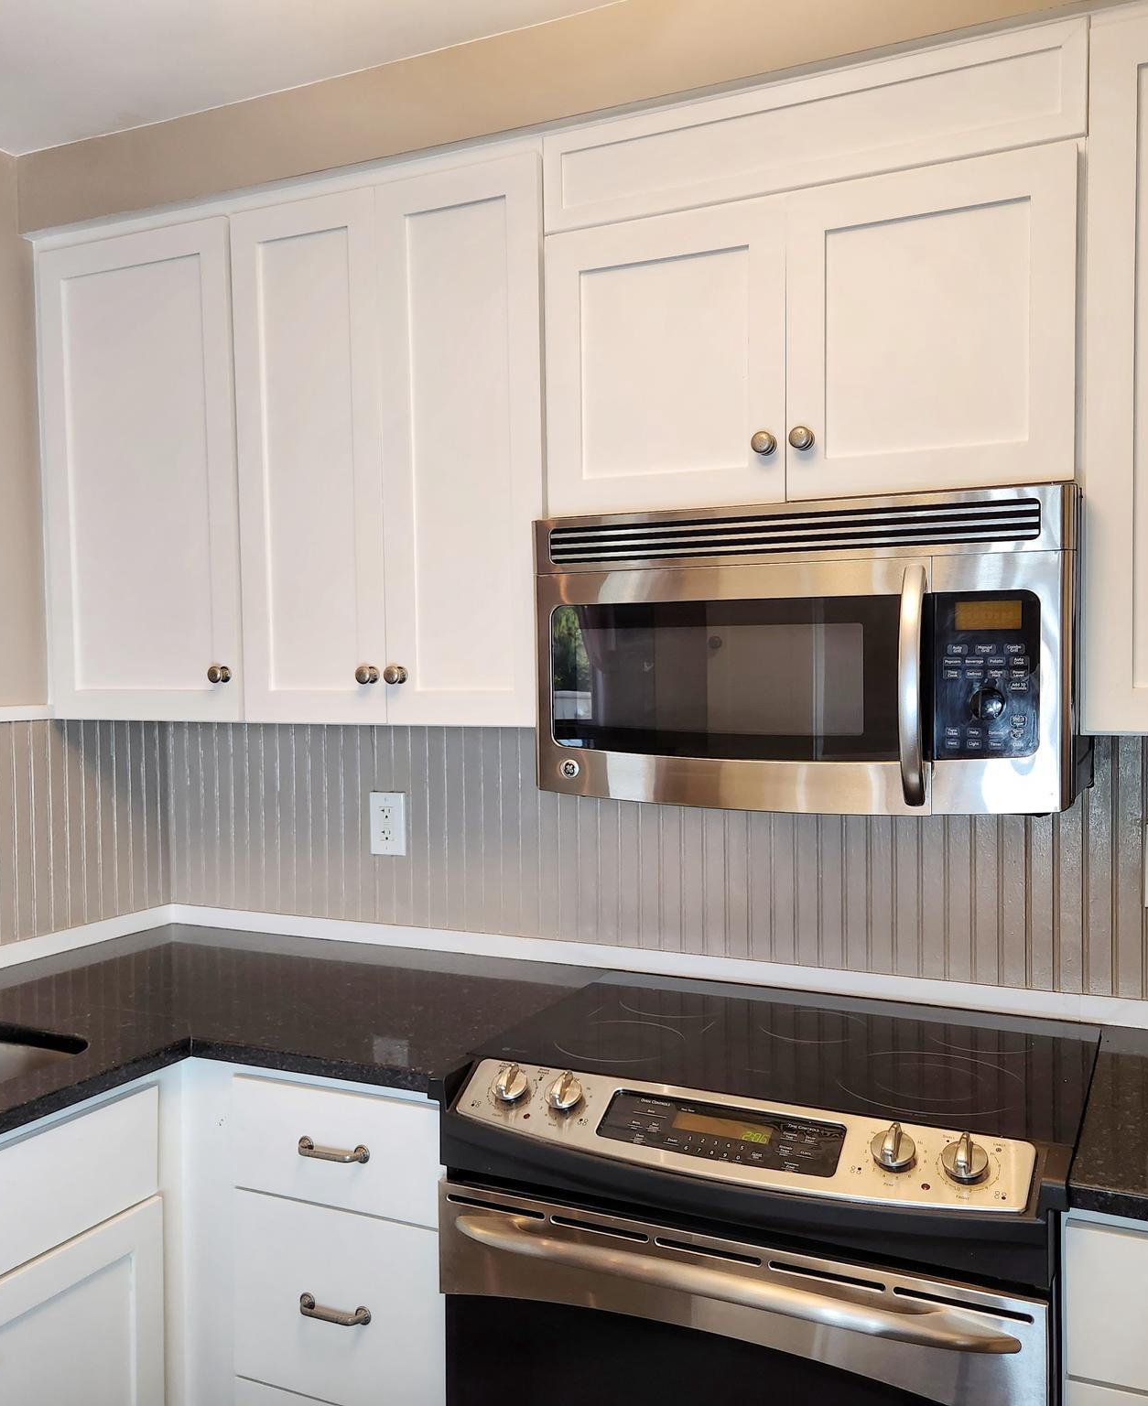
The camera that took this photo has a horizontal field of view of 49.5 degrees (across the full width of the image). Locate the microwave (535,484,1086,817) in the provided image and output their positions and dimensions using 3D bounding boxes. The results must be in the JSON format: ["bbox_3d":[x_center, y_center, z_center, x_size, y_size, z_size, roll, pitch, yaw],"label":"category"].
[{"bbox_3d":[0.352,-0.071,1.847,0.758,0.410,0.425,0,2,26],"label":"microwave"}]

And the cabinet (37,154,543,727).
[{"bbox_3d":[-0.461,-0.413,2.283,1.064,0.885,0.322,0,2,26],"label":"cabinet"}]

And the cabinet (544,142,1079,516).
[{"bbox_3d":[0.365,-0.500,1.881,0.754,0.423,0.322,0,2,26],"label":"cabinet"}]

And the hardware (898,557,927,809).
[{"bbox_3d":[0.421,-0.021,1.548,0.026,0.304,0.047,0,2,26],"label":"hardware"}]

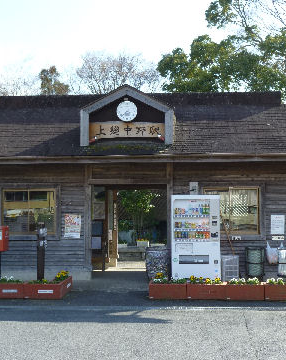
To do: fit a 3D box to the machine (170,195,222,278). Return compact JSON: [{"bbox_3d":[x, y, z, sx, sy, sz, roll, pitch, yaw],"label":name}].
[{"bbox_3d":[1.121,1.250,12.336,1.009,1.840,0.710,0,-2,5],"label":"machine"}]

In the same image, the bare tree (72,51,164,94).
[{"bbox_3d":[-1.490,-2.239,34.412,5.096,10.585,5.000,0,-2,5],"label":"bare tree"}]

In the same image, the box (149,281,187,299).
[{"bbox_3d":[0.499,2.101,11.092,0.701,0.275,0.440,-1,-3,6],"label":"box"}]

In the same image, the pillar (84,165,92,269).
[{"bbox_3d":[-1.218,0.823,13.145,0.150,2.409,0.140,-1,-3,6],"label":"pillar"}]

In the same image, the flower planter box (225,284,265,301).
[{"bbox_3d":[1.909,2.081,10.938,0.699,0.275,0.440,-1,-3,6],"label":"flower planter box"}]

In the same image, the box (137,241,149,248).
[{"bbox_3d":[0.021,2.054,18.774,0.360,0.220,0.340,-1,-3,6],"label":"box"}]

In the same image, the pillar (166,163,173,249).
[{"bbox_3d":[0.617,0.909,12.966,0.142,2.635,0.140,0,-2,5],"label":"pillar"}]

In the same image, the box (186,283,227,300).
[{"bbox_3d":[1.204,2.091,11.015,0.718,0.275,0.440,-1,-3,6],"label":"box"}]

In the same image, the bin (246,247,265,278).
[{"bbox_3d":[2.374,1.746,12.322,0.394,0.658,0.400,0,-2,5],"label":"bin"}]

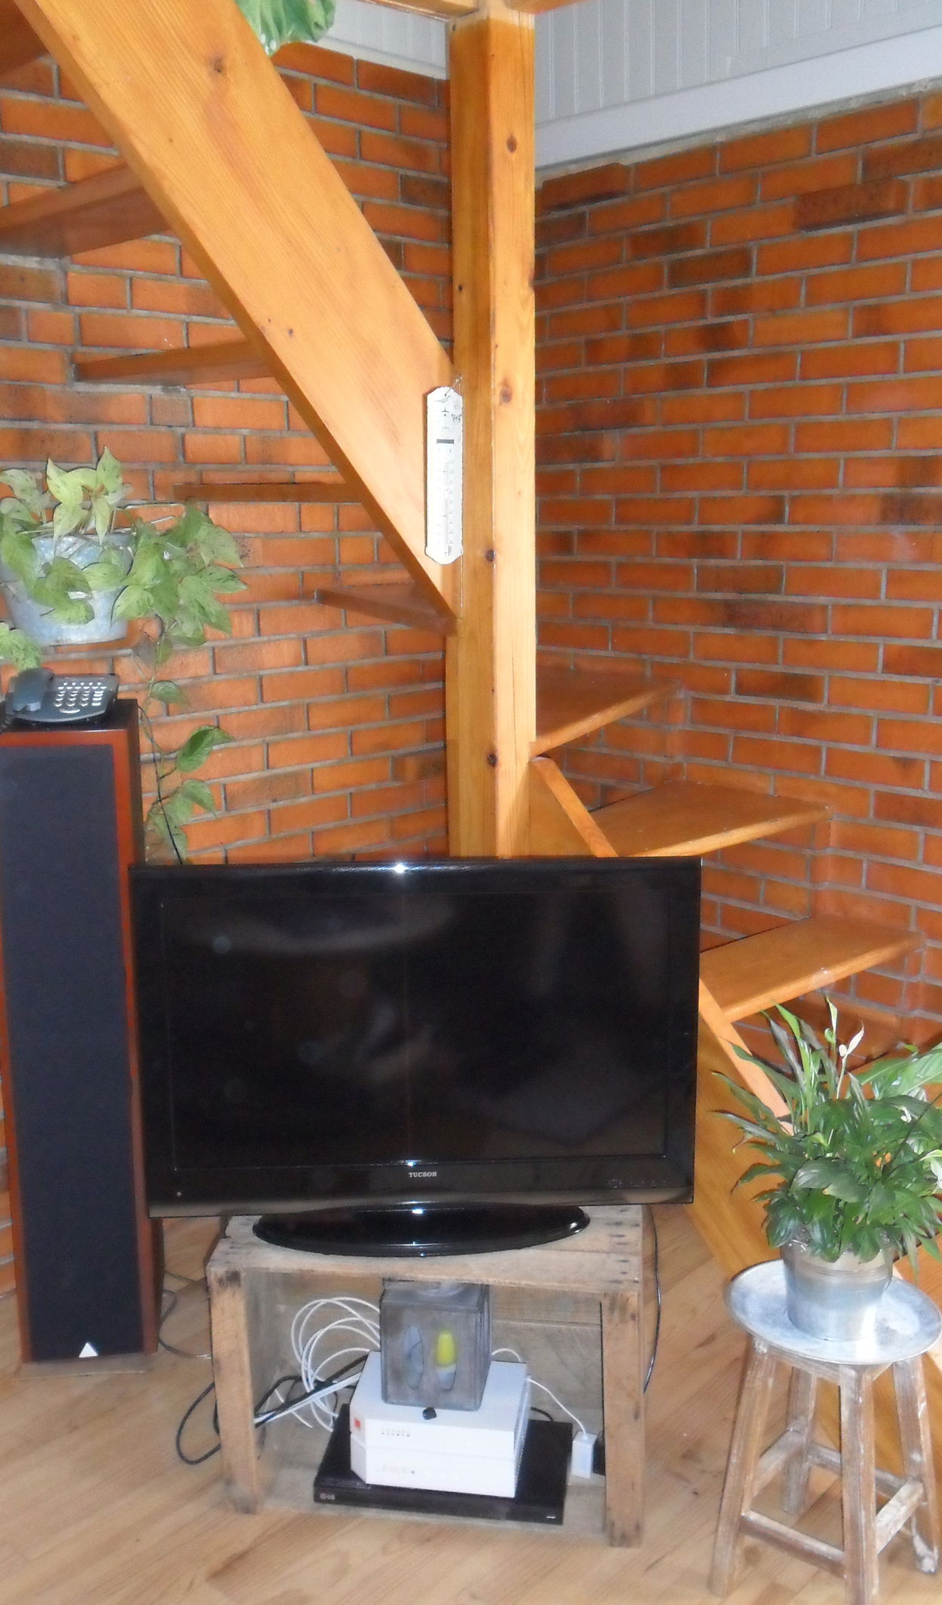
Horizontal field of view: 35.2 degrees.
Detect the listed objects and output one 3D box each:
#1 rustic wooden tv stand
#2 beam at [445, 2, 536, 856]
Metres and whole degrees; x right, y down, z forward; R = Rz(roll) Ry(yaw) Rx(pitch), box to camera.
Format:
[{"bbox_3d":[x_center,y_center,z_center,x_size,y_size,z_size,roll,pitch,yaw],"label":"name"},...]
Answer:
[{"bbox_3d":[-0.043,0.806,2.214,0.593,0.380,0.330,1,11,7],"label":"rustic wooden tv stand"},{"bbox_3d":[0.039,-0.158,2.412,0.097,2.200,0.097,-10,14,-42],"label":"beam"}]

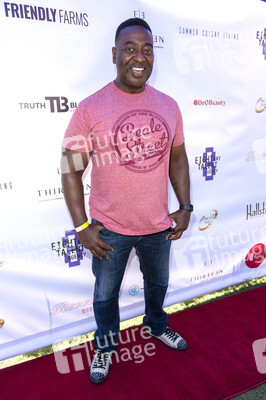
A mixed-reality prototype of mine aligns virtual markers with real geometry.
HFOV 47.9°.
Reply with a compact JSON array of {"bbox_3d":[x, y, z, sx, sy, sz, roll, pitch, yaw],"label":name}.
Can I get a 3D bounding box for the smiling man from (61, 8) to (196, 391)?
[{"bbox_3d":[-0.015,0.074,1.570,0.650,1.800,0.370,-6,18,-19],"label":"smiling man"}]

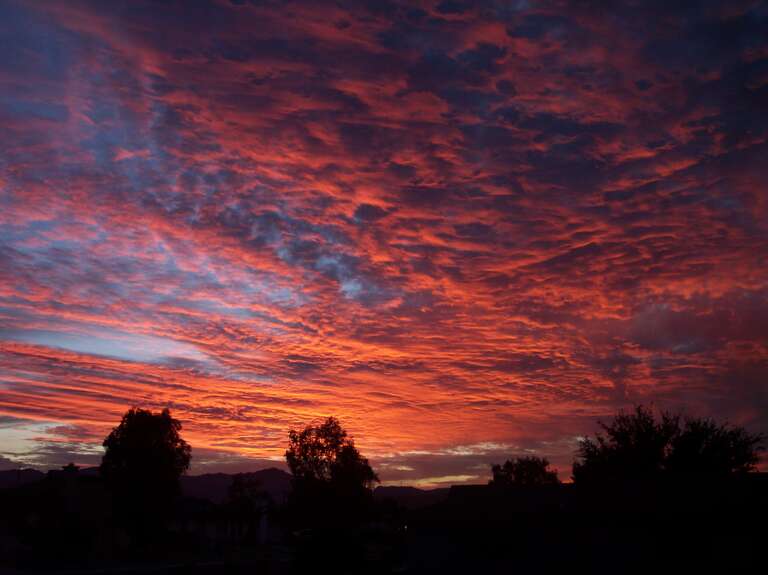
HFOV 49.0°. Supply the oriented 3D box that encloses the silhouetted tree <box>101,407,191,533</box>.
[{"bbox_3d":[-11.324,9.061,39.020,4.150,7.100,3.940,0,-16,0],"label":"silhouetted tree"}]

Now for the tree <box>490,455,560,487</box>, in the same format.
[{"bbox_3d":[9.921,14.871,58.159,4.760,6.590,4.520,0,-16,0],"label":"tree"}]

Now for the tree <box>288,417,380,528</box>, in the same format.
[{"bbox_3d":[-2.298,8.642,36.018,3.990,6.240,3.790,0,-16,0],"label":"tree"}]

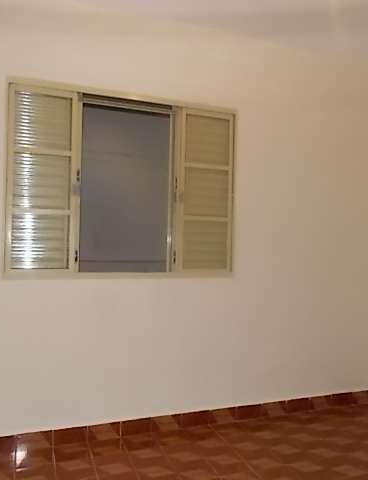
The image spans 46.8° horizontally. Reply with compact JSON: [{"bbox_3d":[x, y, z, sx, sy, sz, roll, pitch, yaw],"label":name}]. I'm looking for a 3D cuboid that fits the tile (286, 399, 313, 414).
[{"bbox_3d":[0.836,1.215,3.113,0.200,0.096,0.013,1,-1,-20],"label":"tile"}]

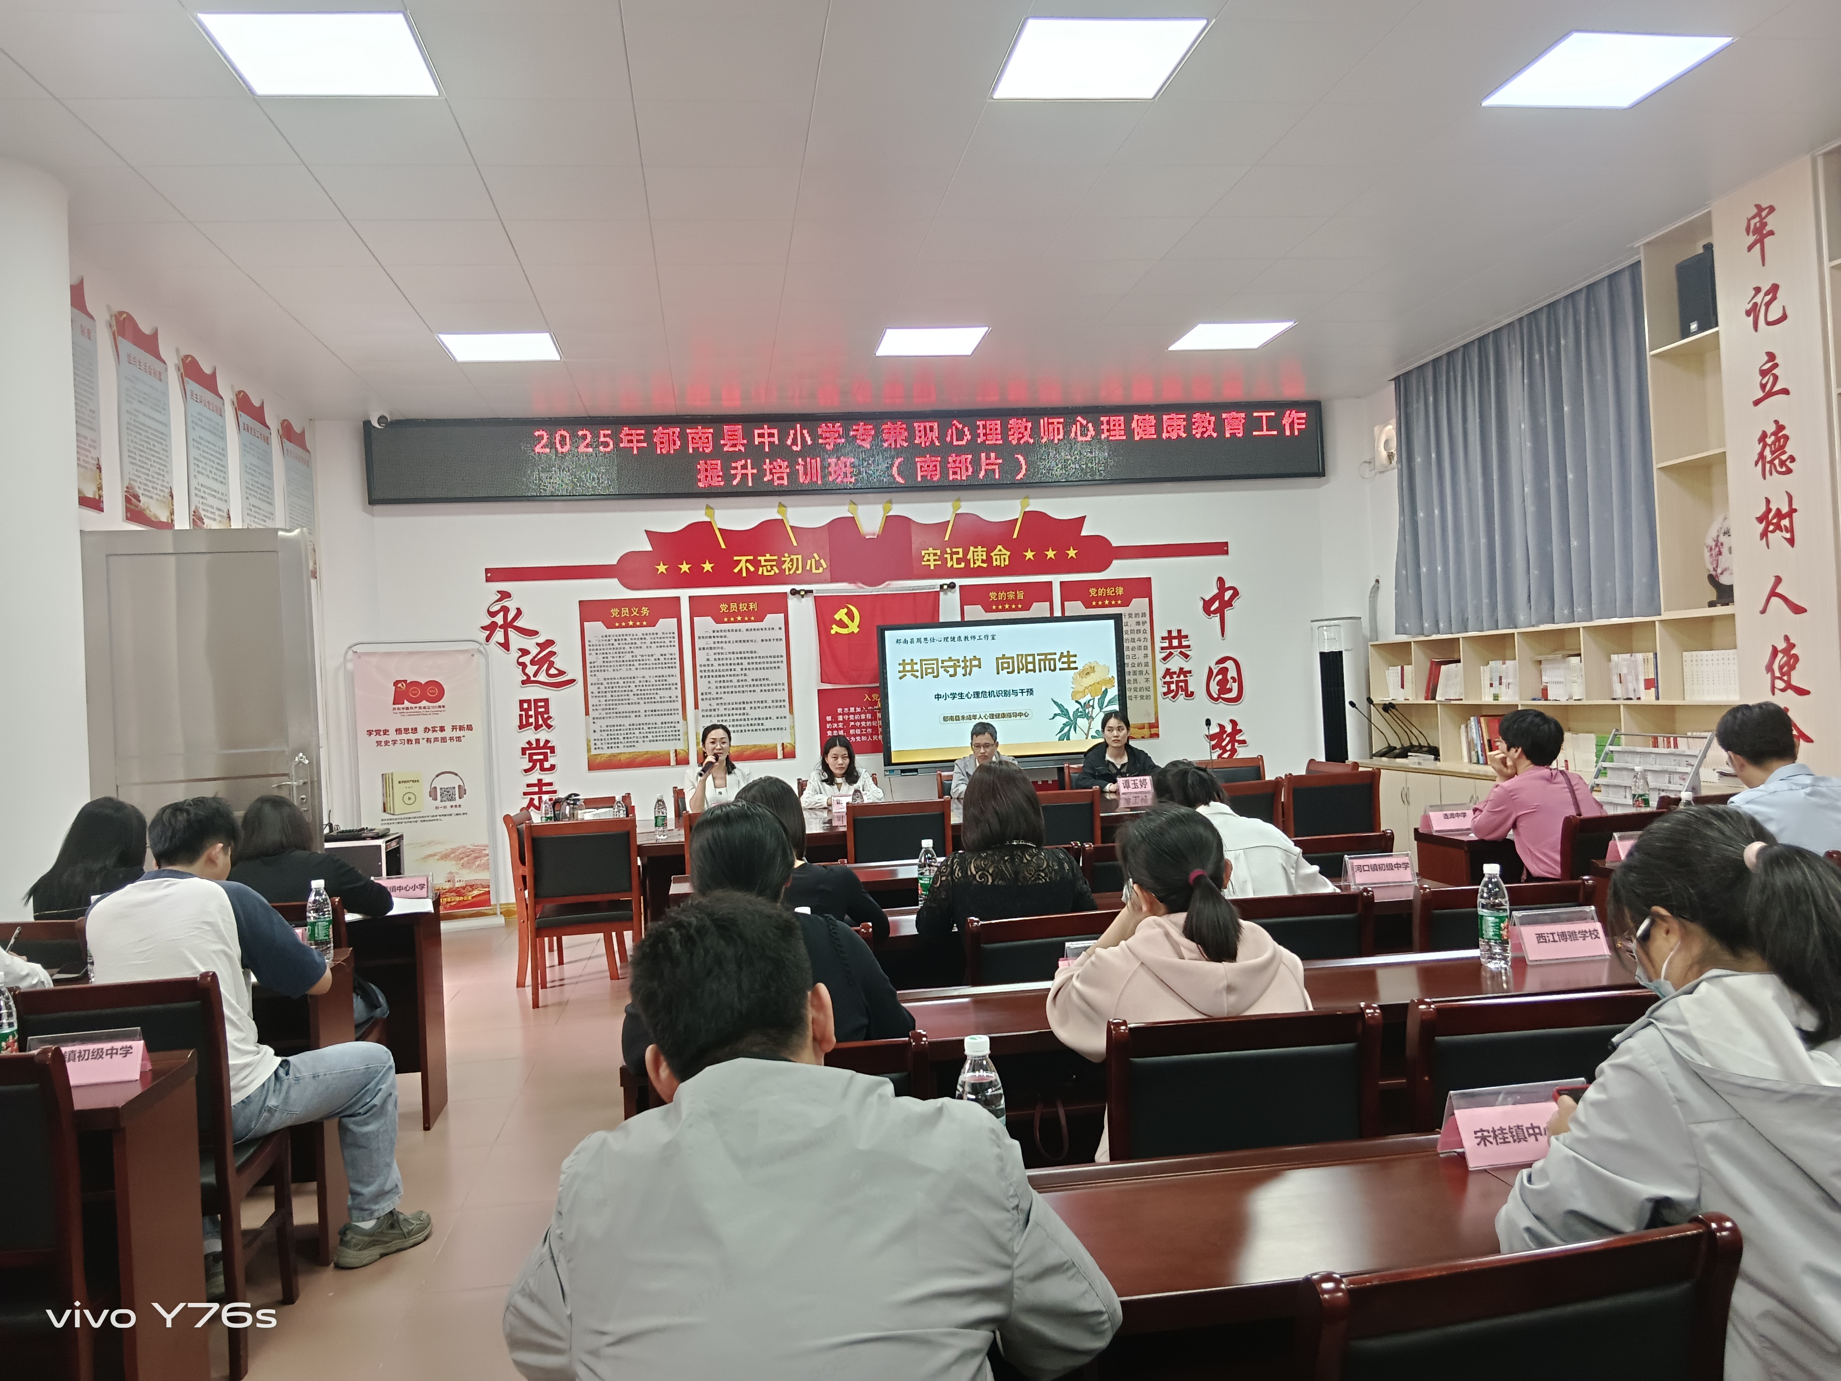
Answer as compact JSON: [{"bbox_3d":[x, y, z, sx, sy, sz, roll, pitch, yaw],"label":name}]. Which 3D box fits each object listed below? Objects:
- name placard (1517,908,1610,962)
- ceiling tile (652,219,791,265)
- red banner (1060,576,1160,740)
[{"bbox_3d":[1.385,0.534,3.001,0.200,0.094,0.076,-3,0,-10],"label":"name placard"},{"bbox_3d":[-0.877,-1.995,6.151,0.600,0.020,0.590,-3,0,-8],"label":"ceiling tile"},{"bbox_3d":[1.434,-0.226,10.473,0.703,1.217,0.020,-3,0,-8],"label":"red banner"}]

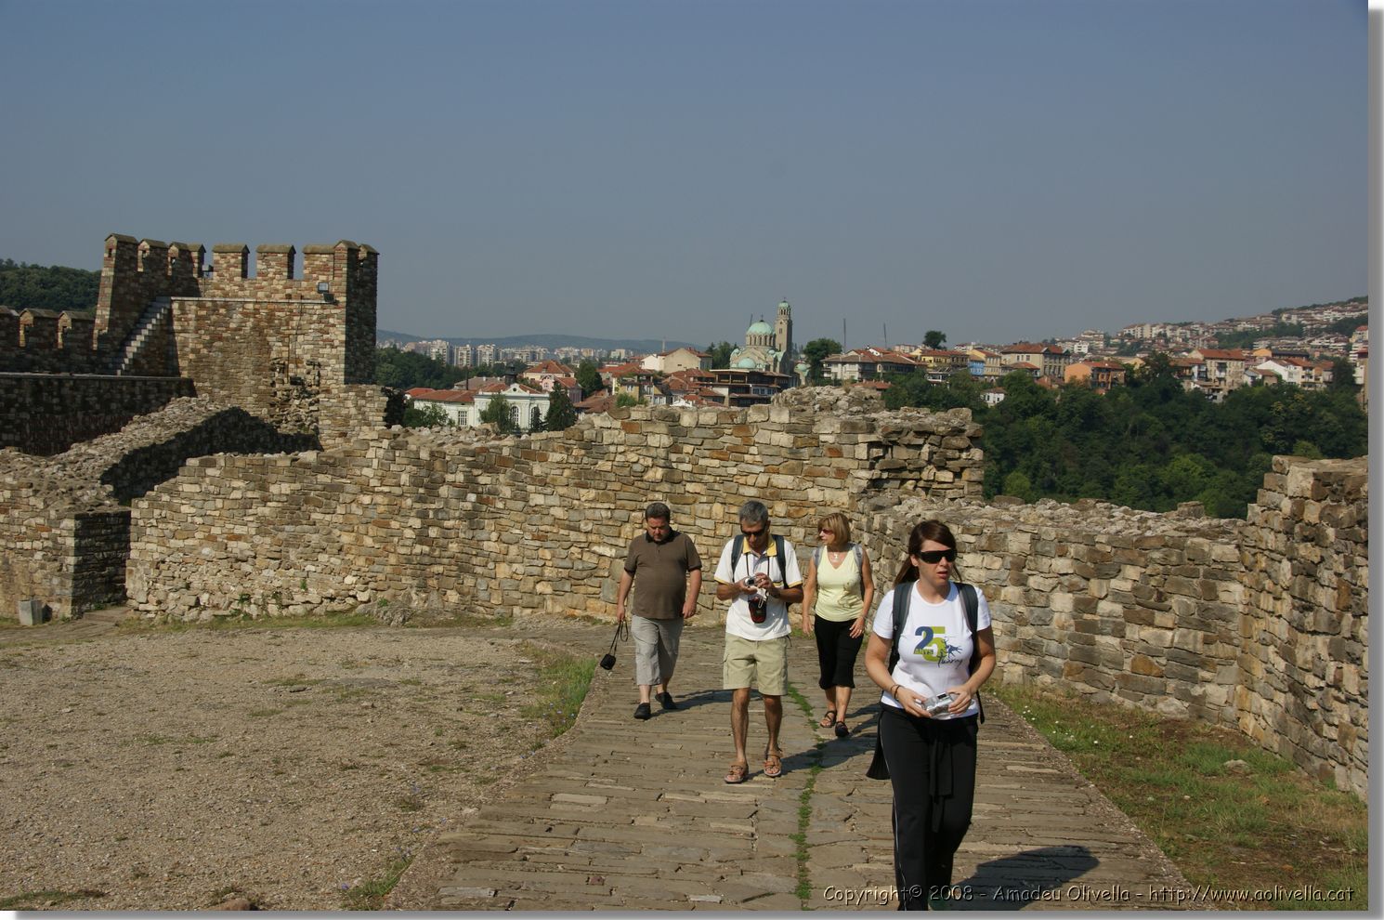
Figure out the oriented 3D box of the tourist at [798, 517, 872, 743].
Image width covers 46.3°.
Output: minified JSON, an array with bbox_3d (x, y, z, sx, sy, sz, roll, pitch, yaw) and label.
[{"bbox_3d":[1.069,1.189,11.822,0.530,1.603,0.550,1,2,9],"label":"tourist"}]

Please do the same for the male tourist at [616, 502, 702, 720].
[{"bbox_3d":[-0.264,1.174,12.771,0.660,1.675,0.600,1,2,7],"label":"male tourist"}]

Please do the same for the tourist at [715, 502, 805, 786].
[{"bbox_3d":[0.419,1.114,10.070,0.560,1.717,0.580,1,2,4],"label":"tourist"}]

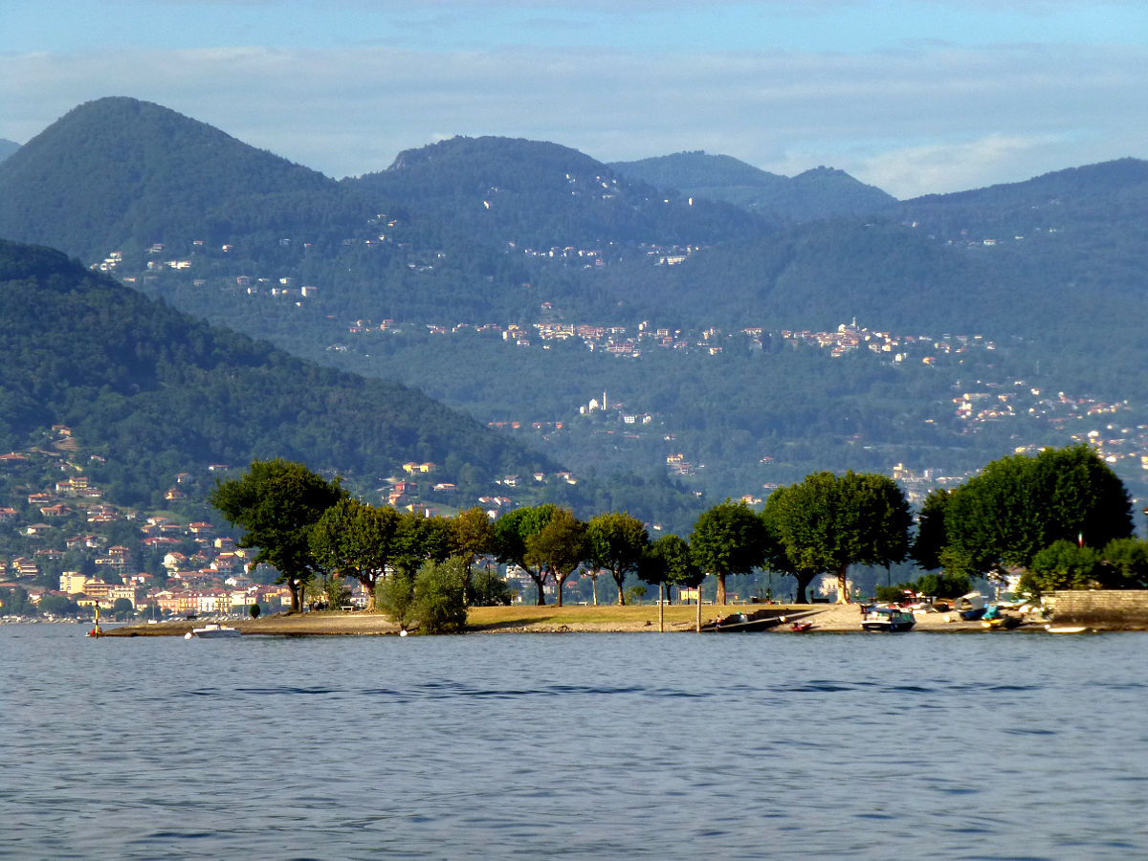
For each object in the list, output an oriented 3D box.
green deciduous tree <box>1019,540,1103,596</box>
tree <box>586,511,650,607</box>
[{"bbox_3d":[50.673,14.400,608.000,8.769,5.979,6.800,0,-2,0],"label":"green deciduous tree"},{"bbox_3d":[4.712,13.829,625.000,6.659,10.141,6.800,0,-2,0],"label":"tree"}]

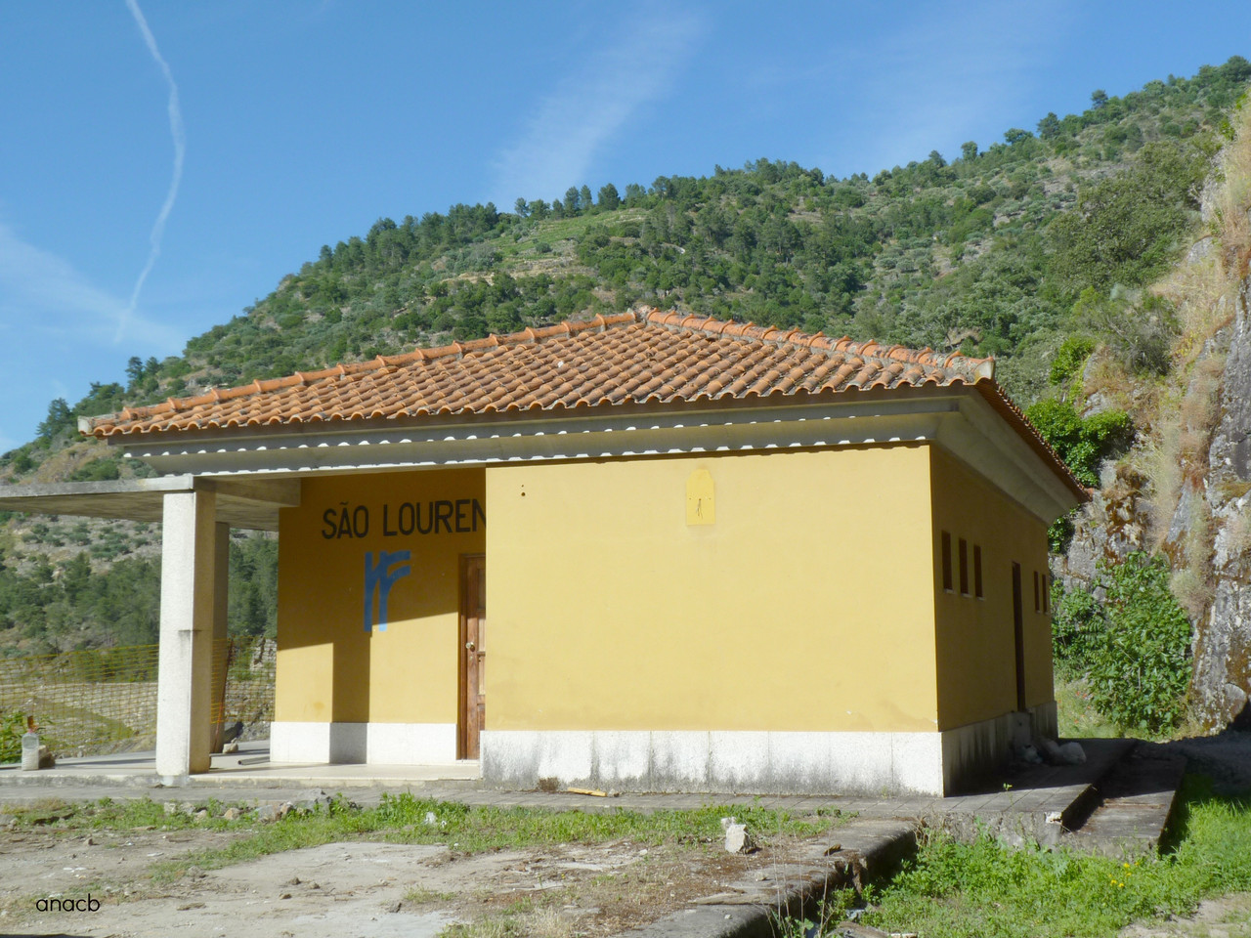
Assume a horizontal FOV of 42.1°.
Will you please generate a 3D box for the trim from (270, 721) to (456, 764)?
[{"bbox_3d":[-2.799,2.923,17.321,2.227,0.437,0.060,-3,-7,20],"label":"trim"}]

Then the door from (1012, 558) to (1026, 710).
[{"bbox_3d":[4.623,2.097,19.281,0.100,1.958,0.820,-3,-7,20],"label":"door"}]

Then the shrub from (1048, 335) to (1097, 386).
[{"bbox_3d":[8.581,-2.096,31.280,0.902,0.978,0.850,-2,-7,15],"label":"shrub"}]

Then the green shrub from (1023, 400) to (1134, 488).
[{"bbox_3d":[8.145,-0.430,29.240,1.933,1.652,1.500,-2,-7,16],"label":"green shrub"}]

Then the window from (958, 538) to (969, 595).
[{"bbox_3d":[3.156,0.945,15.405,0.120,0.530,0.510,-3,-7,20],"label":"window"}]

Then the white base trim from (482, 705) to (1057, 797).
[{"bbox_3d":[2.348,3.095,18.830,4.237,0.532,9.830,-3,-7,20],"label":"white base trim"}]

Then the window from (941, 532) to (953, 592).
[{"bbox_3d":[2.819,0.840,14.491,0.120,0.530,0.510,-3,-7,20],"label":"window"}]

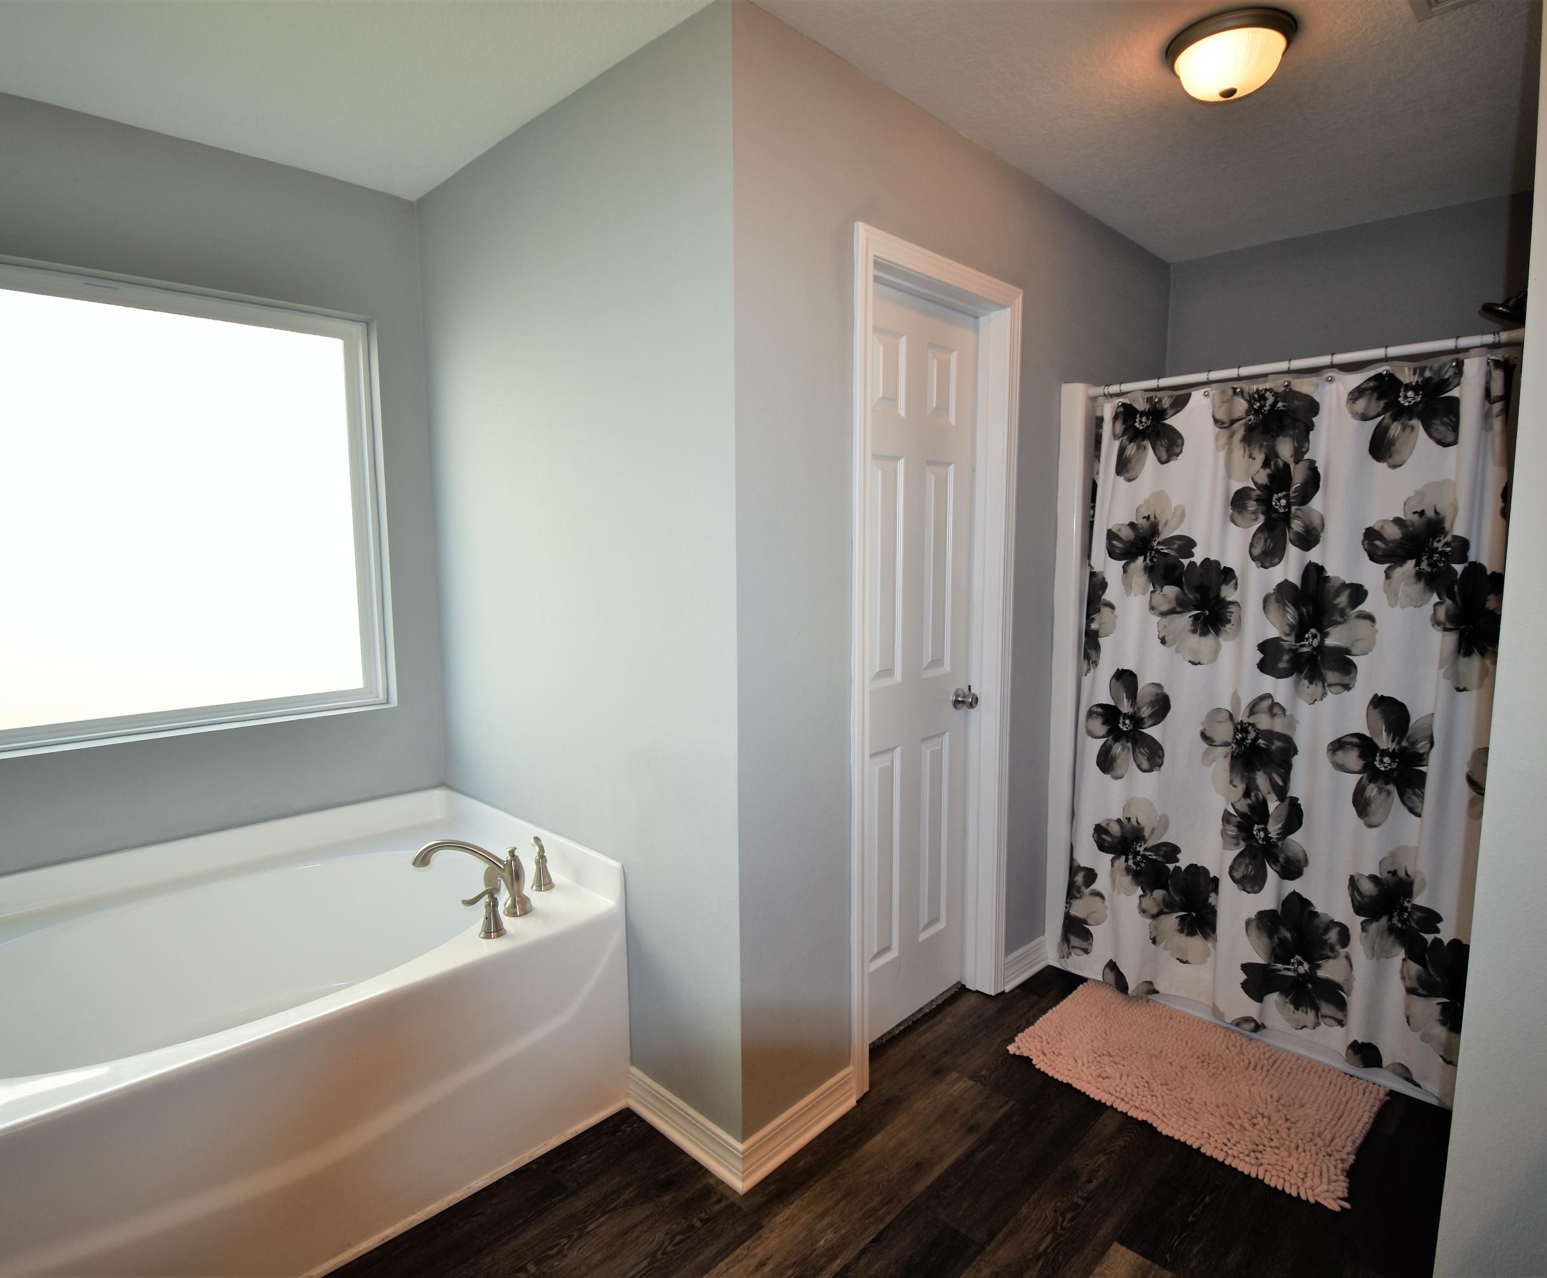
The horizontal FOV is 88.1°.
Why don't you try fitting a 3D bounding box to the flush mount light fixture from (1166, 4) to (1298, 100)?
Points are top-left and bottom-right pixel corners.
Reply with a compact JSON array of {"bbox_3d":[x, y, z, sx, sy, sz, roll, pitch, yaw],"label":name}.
[{"bbox_3d":[0.969,-1.209,1.703,0.245,0.106,0.245,-7,9,-44],"label":"flush mount light fixture"}]

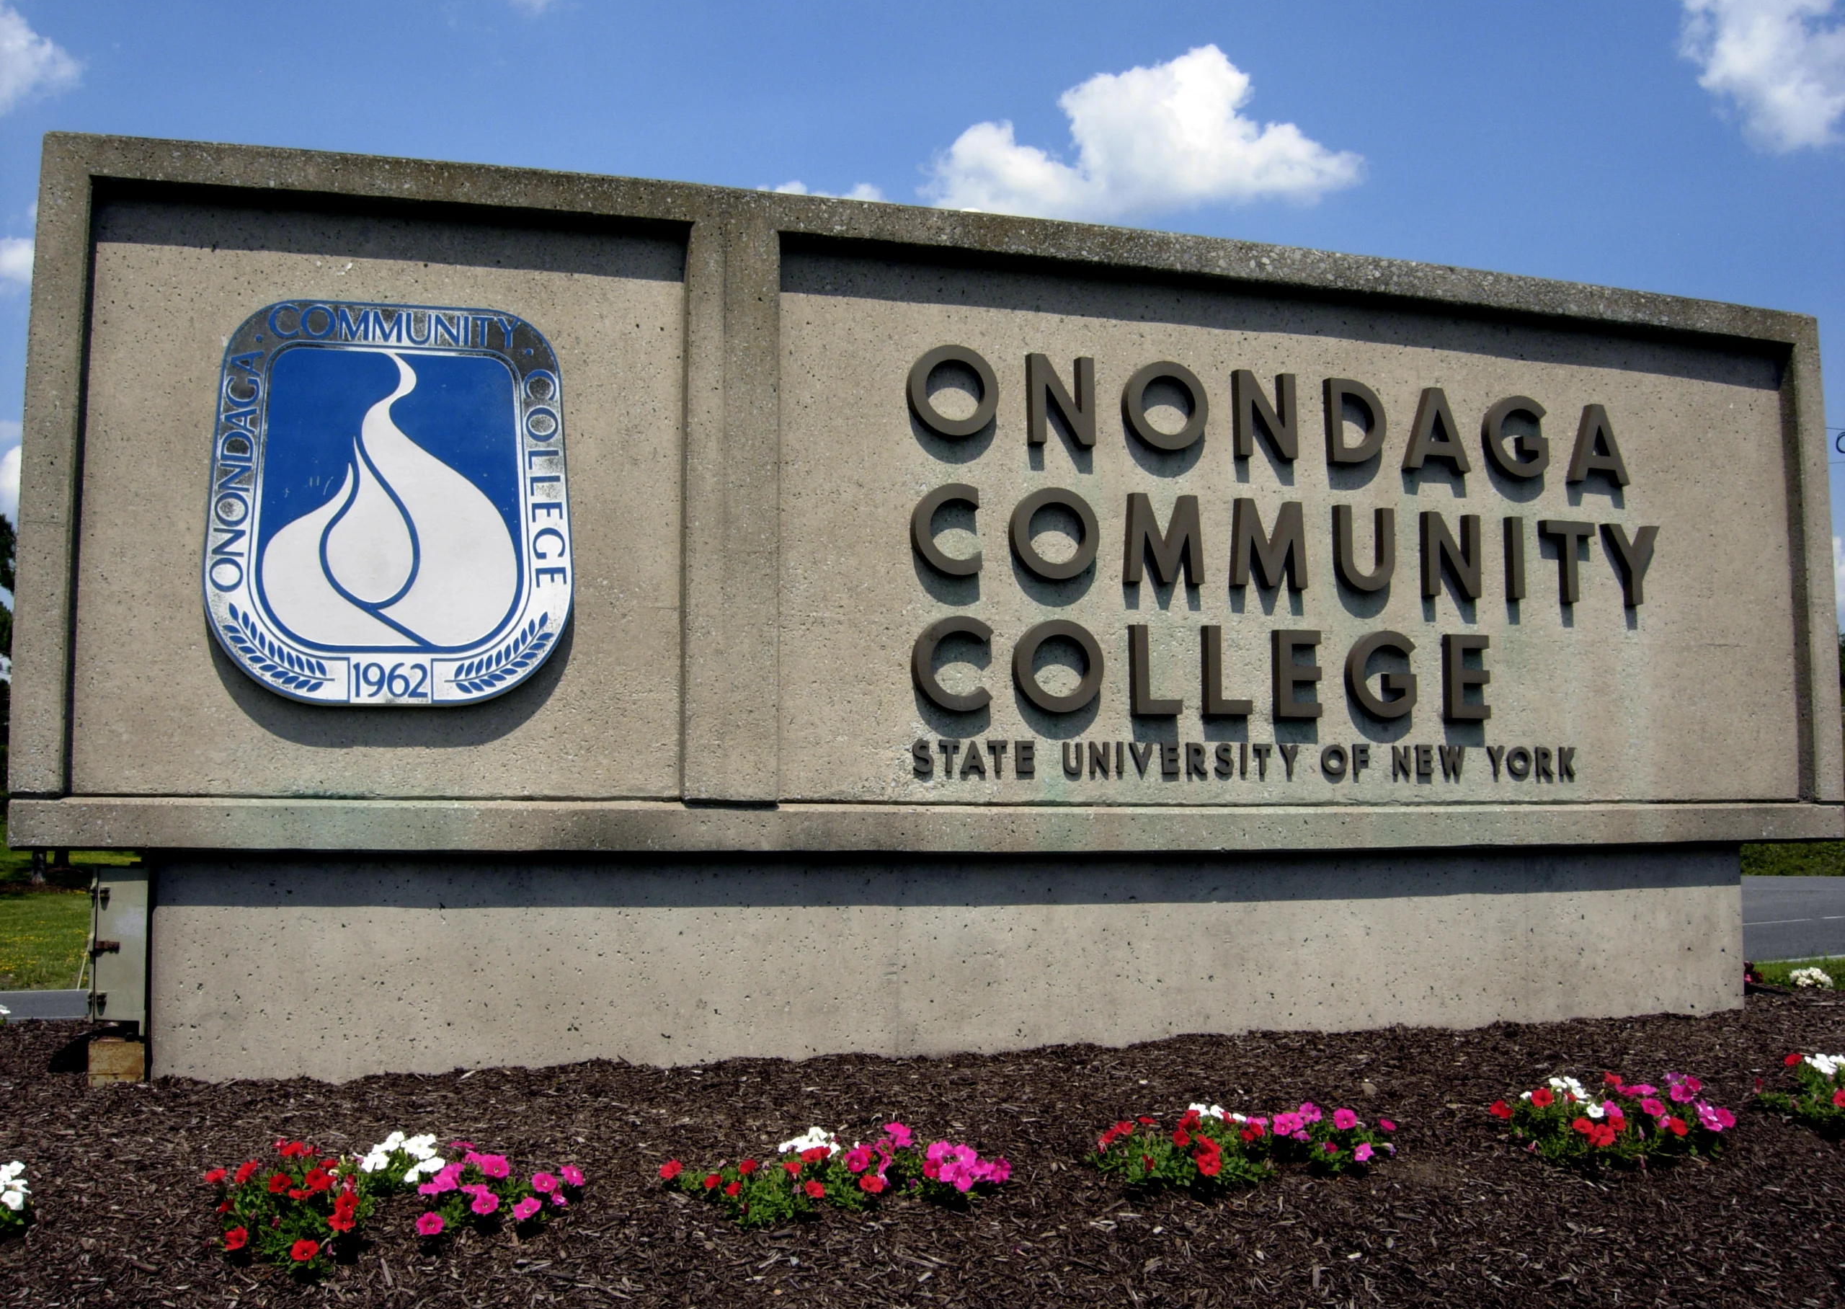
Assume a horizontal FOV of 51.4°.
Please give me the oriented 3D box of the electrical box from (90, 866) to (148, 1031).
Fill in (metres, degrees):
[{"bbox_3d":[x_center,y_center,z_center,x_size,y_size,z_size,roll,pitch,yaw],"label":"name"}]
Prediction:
[{"bbox_3d":[-2.375,0.867,5.700,0.160,0.480,0.360,2,-7,-18],"label":"electrical box"}]

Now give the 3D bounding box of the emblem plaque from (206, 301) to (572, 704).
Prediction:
[{"bbox_3d":[-1.634,-0.473,5.935,1.090,1.250,0.050,2,-7,-18],"label":"emblem plaque"}]

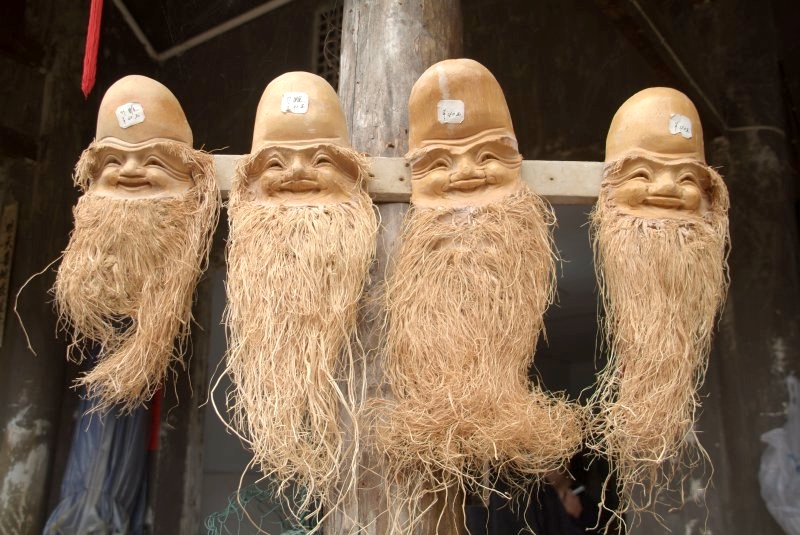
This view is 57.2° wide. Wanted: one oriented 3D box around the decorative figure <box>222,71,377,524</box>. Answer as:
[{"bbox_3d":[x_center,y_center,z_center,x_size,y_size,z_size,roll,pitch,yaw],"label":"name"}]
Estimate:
[{"bbox_3d":[-0.116,0.018,0.850,0.172,0.515,0.125,1,-12,-4],"label":"decorative figure"}]

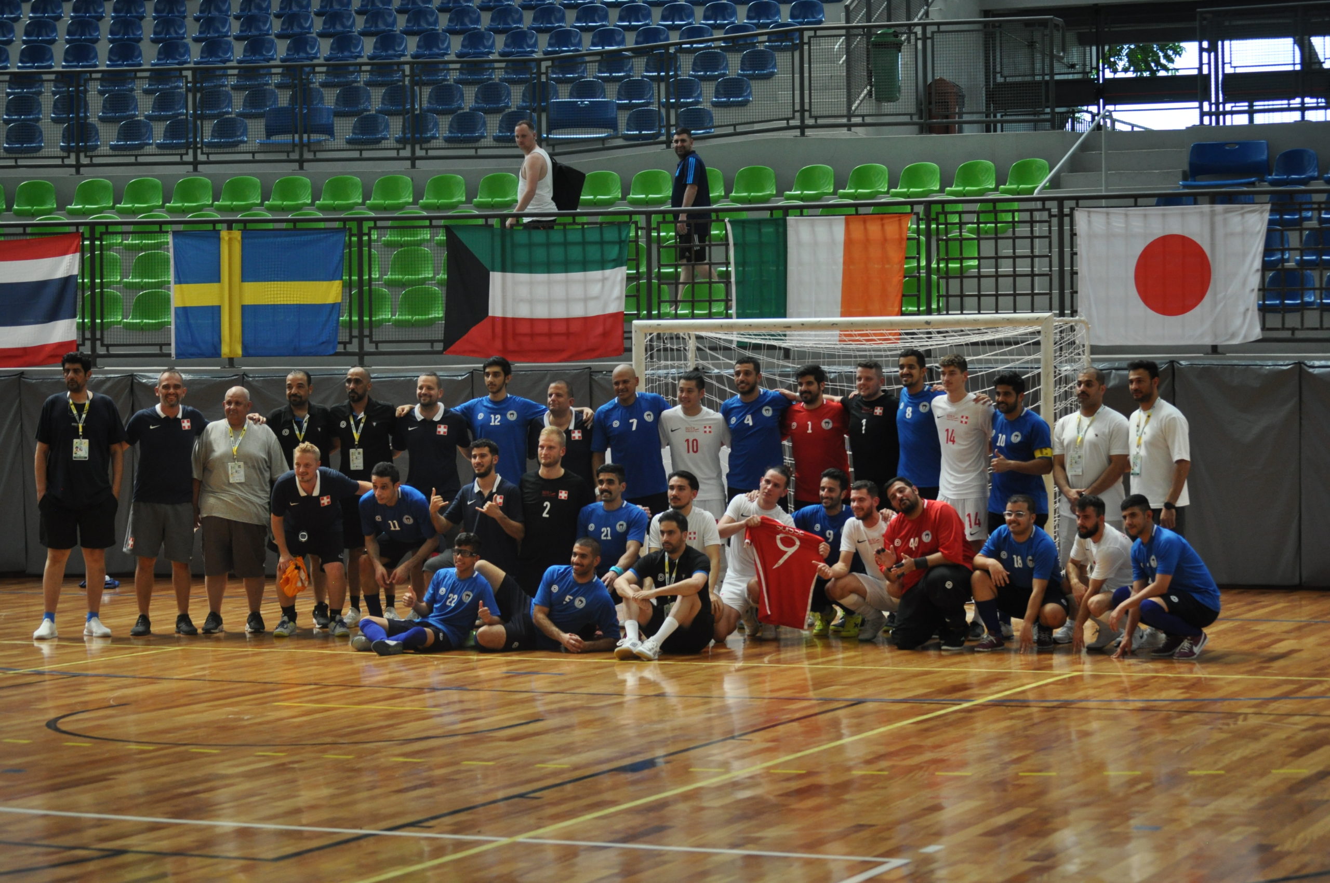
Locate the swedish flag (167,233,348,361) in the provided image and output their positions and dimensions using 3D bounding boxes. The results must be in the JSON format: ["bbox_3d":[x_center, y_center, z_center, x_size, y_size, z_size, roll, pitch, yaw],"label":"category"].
[{"bbox_3d":[-3.576,-1.302,26.600,1.630,1.120,0.050,0,0,12],"label":"swedish flag"}]

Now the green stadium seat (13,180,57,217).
[{"bbox_3d":[-6.442,-2.487,30.950,0.430,0.395,0.410,0,0,-7],"label":"green stadium seat"}]

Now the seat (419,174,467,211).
[{"bbox_3d":[-2.214,-2.484,30.200,0.430,0.350,0.400,0,0,10],"label":"seat"}]

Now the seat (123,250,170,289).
[{"bbox_3d":[-4.962,-1.644,29.100,0.440,0.360,0.410,0,0,9],"label":"seat"}]

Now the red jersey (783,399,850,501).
[{"bbox_3d":[1.006,0.058,20.000,0.460,0.680,0.280,0,1,18],"label":"red jersey"}]

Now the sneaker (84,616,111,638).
[{"bbox_3d":[-3.848,1.248,20.500,0.110,0.130,0.300,-1,1,-26],"label":"sneaker"}]

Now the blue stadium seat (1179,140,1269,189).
[{"bbox_3d":[5.242,-2.599,28.400,0.790,0.440,0.440,0,1,20],"label":"blue stadium seat"}]

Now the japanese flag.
[{"bbox_3d":[4.068,-1.335,24.300,1.580,1.130,0.080,0,1,24],"label":"japanese flag"}]

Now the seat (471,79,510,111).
[{"bbox_3d":[-2.020,-3.985,34.900,0.450,0.390,0.420,0,1,5],"label":"seat"}]

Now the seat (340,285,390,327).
[{"bbox_3d":[-2.736,-1.238,27.800,0.430,0.395,0.410,0,0,11],"label":"seat"}]

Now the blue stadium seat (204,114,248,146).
[{"bbox_3d":[-4.759,-3.368,32.800,0.440,0.390,0.440,0,1,5],"label":"blue stadium seat"}]

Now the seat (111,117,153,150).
[{"bbox_3d":[-5.903,-3.408,33.500,0.420,0.365,0.400,0,1,9],"label":"seat"}]

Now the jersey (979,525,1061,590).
[{"bbox_3d":[2.234,0.736,19.050,0.500,0.440,0.400,0,1,20],"label":"jersey"}]

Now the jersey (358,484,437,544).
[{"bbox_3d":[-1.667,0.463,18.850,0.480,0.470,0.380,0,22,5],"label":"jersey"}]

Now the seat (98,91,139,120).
[{"bbox_3d":[-6.160,-3.788,34.100,0.420,0.365,0.400,-1,1,-5],"label":"seat"}]

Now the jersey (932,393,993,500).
[{"bbox_3d":[1.948,0.031,19.800,0.450,0.700,0.270,0,1,30],"label":"jersey"}]

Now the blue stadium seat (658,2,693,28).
[{"bbox_3d":[0.130,-5.069,36.000,0.420,0.365,0.400,0,1,9],"label":"blue stadium seat"}]

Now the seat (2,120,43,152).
[{"bbox_3d":[-7.158,-3.390,33.800,0.430,0.395,0.410,0,0,-6],"label":"seat"}]

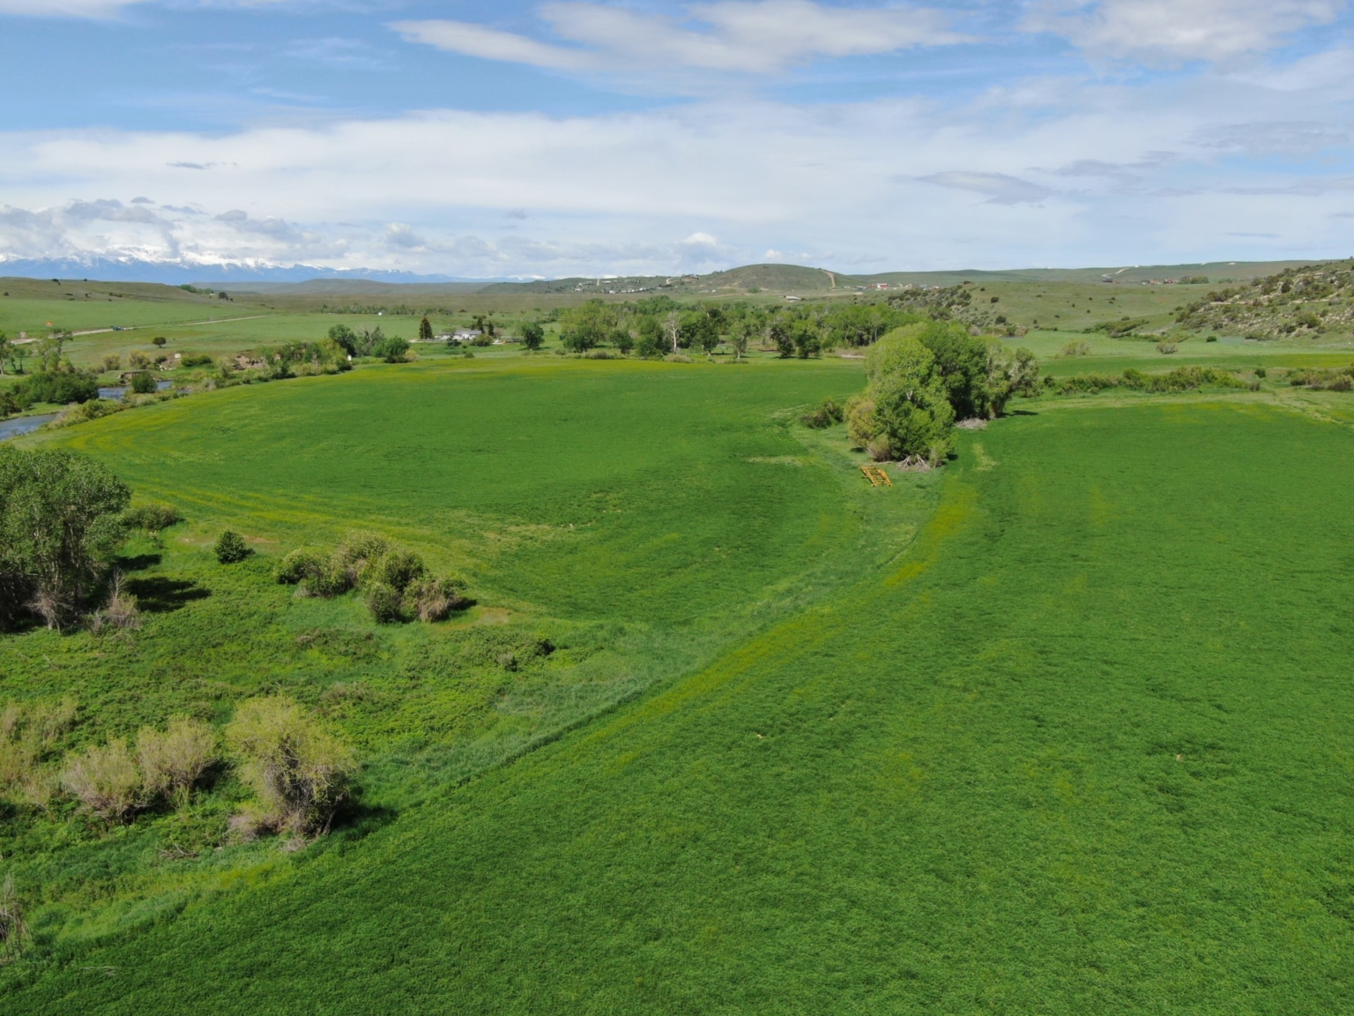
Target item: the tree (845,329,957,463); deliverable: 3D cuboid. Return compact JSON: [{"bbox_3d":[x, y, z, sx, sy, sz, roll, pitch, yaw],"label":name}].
[{"bbox_3d":[30.743,-15.480,172.000,14.500,18.000,14.000,2,10,10],"label":"tree"}]

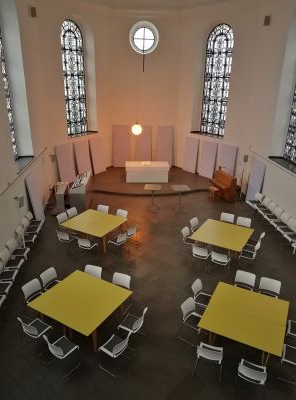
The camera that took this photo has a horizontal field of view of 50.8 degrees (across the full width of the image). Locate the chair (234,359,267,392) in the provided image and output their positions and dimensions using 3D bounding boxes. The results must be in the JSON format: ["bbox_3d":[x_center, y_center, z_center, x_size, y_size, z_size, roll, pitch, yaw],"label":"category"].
[{"bbox_3d":[1.907,3.201,5.708,0.490,0.816,0.520,10,23,23],"label":"chair"}]

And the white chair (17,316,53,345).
[{"bbox_3d":[-2.402,2.828,6.723,0.510,0.800,0.510,12,23,27],"label":"white chair"}]

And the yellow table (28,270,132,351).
[{"bbox_3d":[-1.454,2.508,6.986,1.650,0.740,1.547,13,24,28],"label":"yellow table"}]

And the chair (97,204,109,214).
[{"bbox_3d":[-1.887,0.665,12.537,0.510,0.800,0.510,9,22,21],"label":"chair"}]

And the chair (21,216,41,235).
[{"bbox_3d":[-3.893,1.038,10.567,0.510,0.830,0.500,0,21,-4],"label":"chair"}]

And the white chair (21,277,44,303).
[{"bbox_3d":[-2.558,2.341,7.282,0.535,0.785,0.495,13,24,28],"label":"white chair"}]

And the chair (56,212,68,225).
[{"bbox_3d":[-2.942,0.943,11.327,0.520,0.816,0.490,11,23,24],"label":"chair"}]

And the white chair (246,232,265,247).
[{"bbox_3d":[3.385,1.417,9.940,0.510,0.830,0.500,14,25,31],"label":"white chair"}]

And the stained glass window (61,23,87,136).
[{"bbox_3d":[-4.208,-6.840,17.911,0.150,6.000,1.600,17,26,36],"label":"stained glass window"}]

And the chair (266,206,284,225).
[{"bbox_3d":[5.099,0.755,12.686,0.510,0.800,0.510,-1,21,-6],"label":"chair"}]

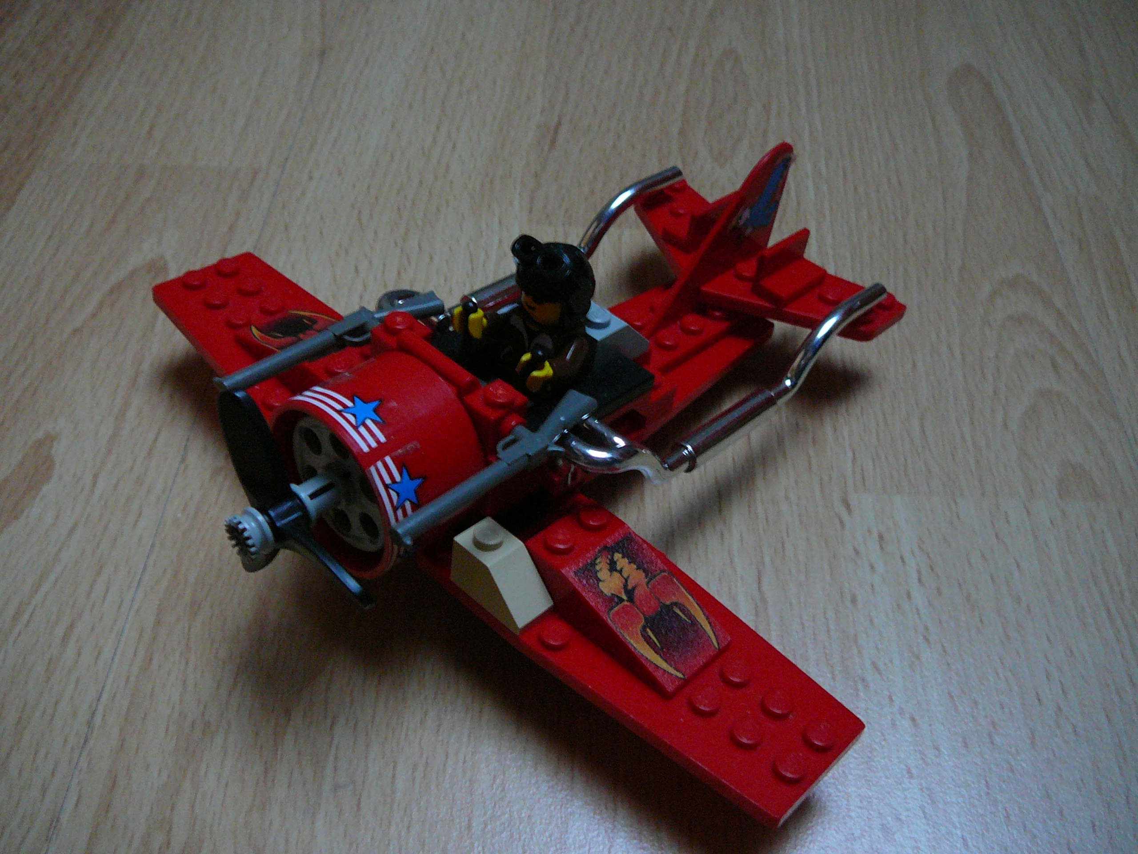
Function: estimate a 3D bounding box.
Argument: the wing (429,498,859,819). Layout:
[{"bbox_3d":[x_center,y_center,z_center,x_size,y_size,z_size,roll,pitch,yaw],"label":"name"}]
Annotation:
[{"bbox_3d":[0.014,0.031,0.183,0.066,0.015,0.032,35,47,29],"label":"wing"}]

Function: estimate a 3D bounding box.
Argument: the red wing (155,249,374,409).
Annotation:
[{"bbox_3d":[-0.054,-0.018,0.226,0.066,0.015,0.032,37,48,27],"label":"red wing"}]

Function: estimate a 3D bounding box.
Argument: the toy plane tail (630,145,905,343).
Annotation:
[{"bbox_3d":[0.034,-0.040,0.235,0.064,0.033,0.048,36,48,27],"label":"toy plane tail"}]

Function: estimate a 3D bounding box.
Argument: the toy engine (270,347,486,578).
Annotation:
[{"bbox_3d":[-0.031,0.006,0.186,0.032,0.032,0.020,36,48,27],"label":"toy engine"}]

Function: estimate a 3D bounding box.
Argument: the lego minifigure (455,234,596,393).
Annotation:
[{"bbox_3d":[-0.006,-0.016,0.199,0.023,0.036,0.023,36,48,27],"label":"lego minifigure"}]

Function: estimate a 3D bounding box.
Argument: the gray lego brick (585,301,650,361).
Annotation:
[{"bbox_3d":[0.005,-0.018,0.215,0.016,0.007,0.015,36,48,27],"label":"gray lego brick"}]

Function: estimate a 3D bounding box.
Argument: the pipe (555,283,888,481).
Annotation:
[{"bbox_3d":[0.031,-0.010,0.216,0.015,0.015,0.090,36,48,27],"label":"pipe"}]

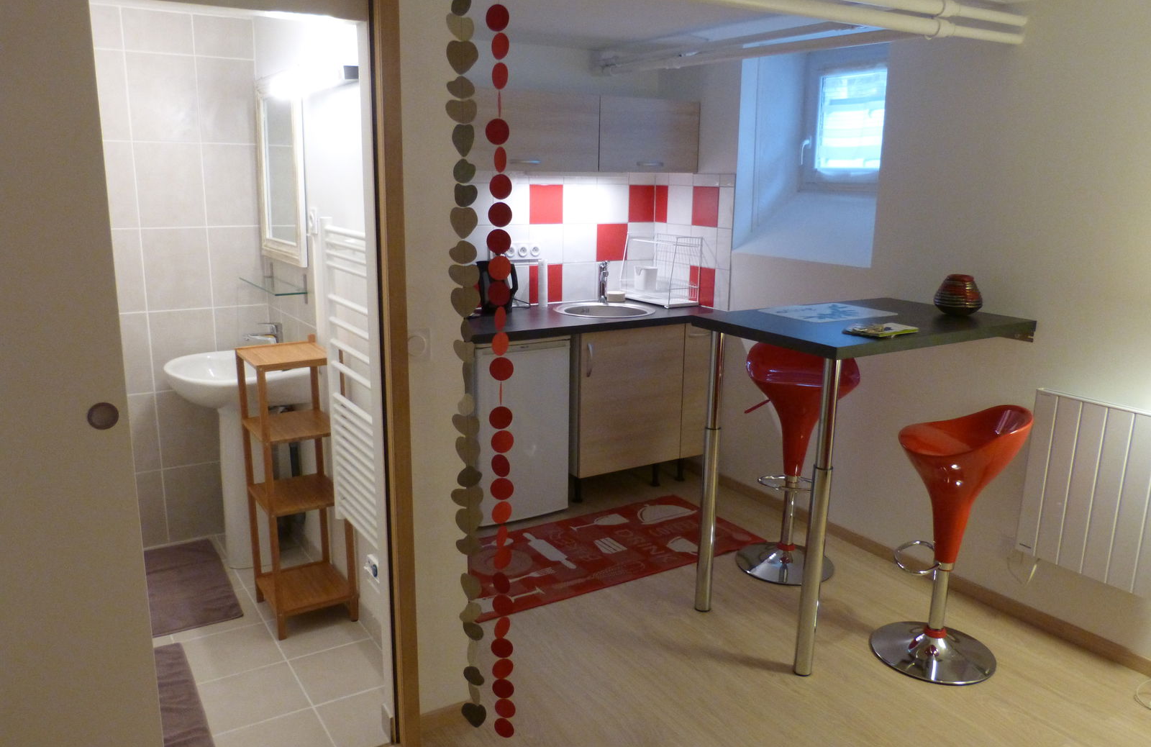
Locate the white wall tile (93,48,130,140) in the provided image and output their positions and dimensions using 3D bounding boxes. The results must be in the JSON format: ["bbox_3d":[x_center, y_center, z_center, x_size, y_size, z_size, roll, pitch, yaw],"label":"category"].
[{"bbox_3d":[-1.821,-1.049,3.253,0.250,0.333,0.010,-7,15,-32],"label":"white wall tile"}]

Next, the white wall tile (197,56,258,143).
[{"bbox_3d":[-1.399,-1.092,3.481,0.224,0.329,0.010,-7,15,-32],"label":"white wall tile"}]

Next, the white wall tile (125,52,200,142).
[{"bbox_3d":[-1.599,-1.067,3.356,0.245,0.329,0.010,-7,15,-32],"label":"white wall tile"}]

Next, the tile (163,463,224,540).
[{"bbox_3d":[-1.637,0.559,3.751,0.250,0.333,0.010,-7,15,-30],"label":"tile"}]

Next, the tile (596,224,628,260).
[{"bbox_3d":[0.196,-0.711,4.694,0.200,0.200,0.010,-7,15,-30],"label":"tile"}]

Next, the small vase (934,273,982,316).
[{"bbox_3d":[1.393,-0.283,3.121,0.176,0.141,0.176,-7,15,-32],"label":"small vase"}]

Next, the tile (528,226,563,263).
[{"bbox_3d":[-0.150,-0.654,4.382,0.200,0.200,0.010,-7,15,-32],"label":"tile"}]

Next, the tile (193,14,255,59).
[{"bbox_3d":[-1.395,-1.328,3.429,0.224,0.151,0.010,-7,15,-32],"label":"tile"}]

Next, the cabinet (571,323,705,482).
[{"bbox_3d":[0.215,0.055,4.449,0.809,0.697,0.590,-7,15,-30],"label":"cabinet"}]

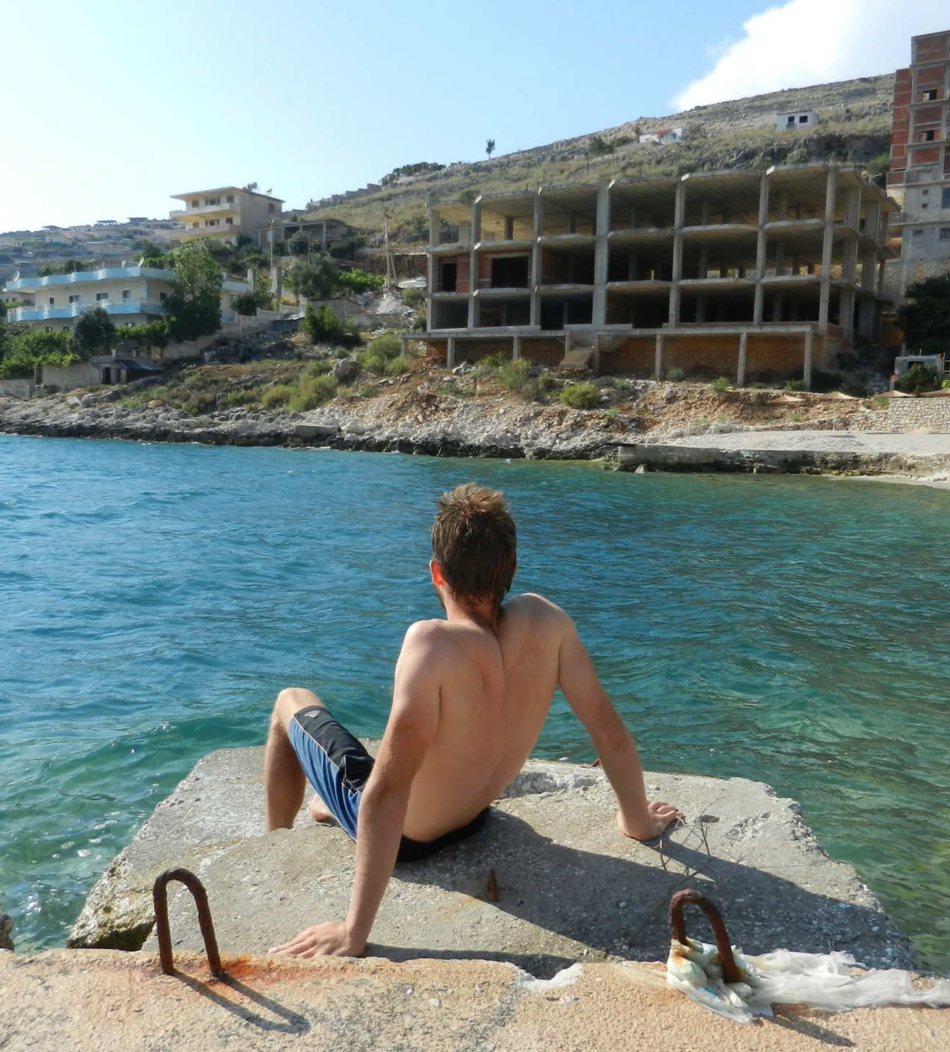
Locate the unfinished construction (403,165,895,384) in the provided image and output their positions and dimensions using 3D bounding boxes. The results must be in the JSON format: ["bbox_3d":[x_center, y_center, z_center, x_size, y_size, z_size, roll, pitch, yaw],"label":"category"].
[{"bbox_3d":[11.886,-16.290,73.537,30.047,13.000,19.011,6,7,35],"label":"unfinished construction"}]

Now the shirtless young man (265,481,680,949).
[{"bbox_3d":[-0.130,0.347,2.444,1.100,0.950,0.900,-2,7,-38],"label":"shirtless young man"}]

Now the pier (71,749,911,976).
[{"bbox_3d":[0.004,1.034,2.358,1.640,0.580,1.280,2,5,0],"label":"pier"}]

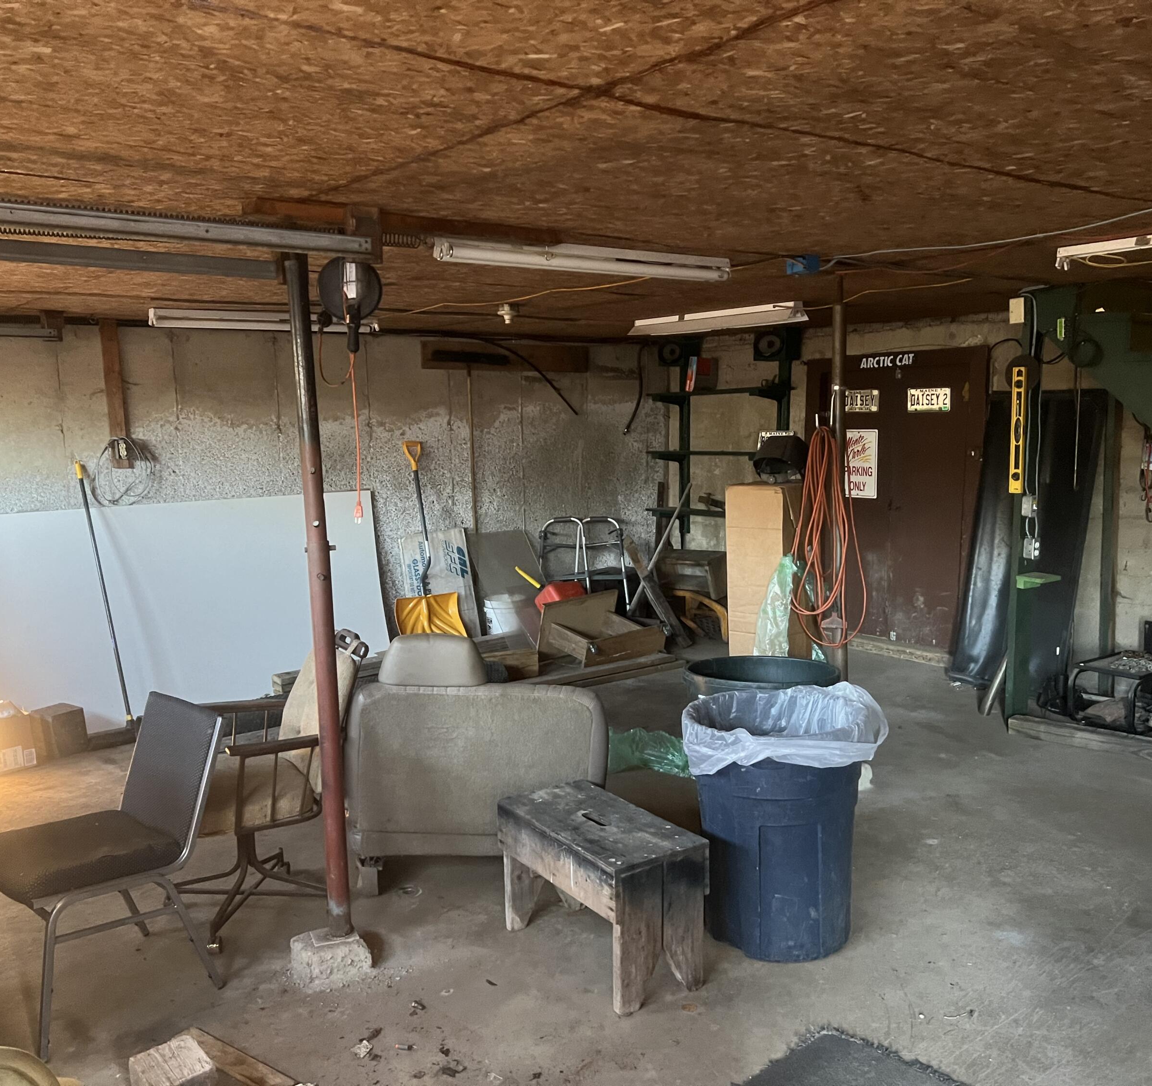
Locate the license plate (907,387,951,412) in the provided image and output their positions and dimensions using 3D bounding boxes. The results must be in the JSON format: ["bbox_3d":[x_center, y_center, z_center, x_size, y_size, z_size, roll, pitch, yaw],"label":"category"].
[{"bbox_3d":[2.173,-0.879,6.706,0.010,0.152,0.305,-7,9,-36],"label":"license plate"}]

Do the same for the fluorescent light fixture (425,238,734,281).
[{"bbox_3d":[0.071,-1.017,3.916,1.230,0.090,0.115,-5,8,-32],"label":"fluorescent light fixture"}]

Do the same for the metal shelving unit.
[{"bbox_3d":[1.063,-0.691,8.076,0.360,1.400,1.200,-7,9,-38],"label":"metal shelving unit"}]

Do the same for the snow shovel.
[{"bbox_3d":[-0.994,0.023,7.224,0.470,1.400,0.210,-6,0,-38],"label":"snow shovel"}]

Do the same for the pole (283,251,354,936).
[{"bbox_3d":[-0.740,0.167,3.127,0.075,2.010,0.075,-7,9,-38],"label":"pole"}]

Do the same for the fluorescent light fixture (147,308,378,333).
[{"bbox_3d":[-1.594,-1.155,5.699,1.220,0.085,0.120,-7,9,-36],"label":"fluorescent light fixture"}]

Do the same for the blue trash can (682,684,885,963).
[{"bbox_3d":[0.636,0.853,3.384,0.585,0.715,0.585,0,8,11],"label":"blue trash can"}]

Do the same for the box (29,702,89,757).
[{"bbox_3d":[-2.537,0.924,5.341,0.200,0.207,0.160,4,9,34],"label":"box"}]

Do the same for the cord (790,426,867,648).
[{"bbox_3d":[1.097,-0.027,4.720,0.335,0.955,0.160,0,8,13],"label":"cord"}]

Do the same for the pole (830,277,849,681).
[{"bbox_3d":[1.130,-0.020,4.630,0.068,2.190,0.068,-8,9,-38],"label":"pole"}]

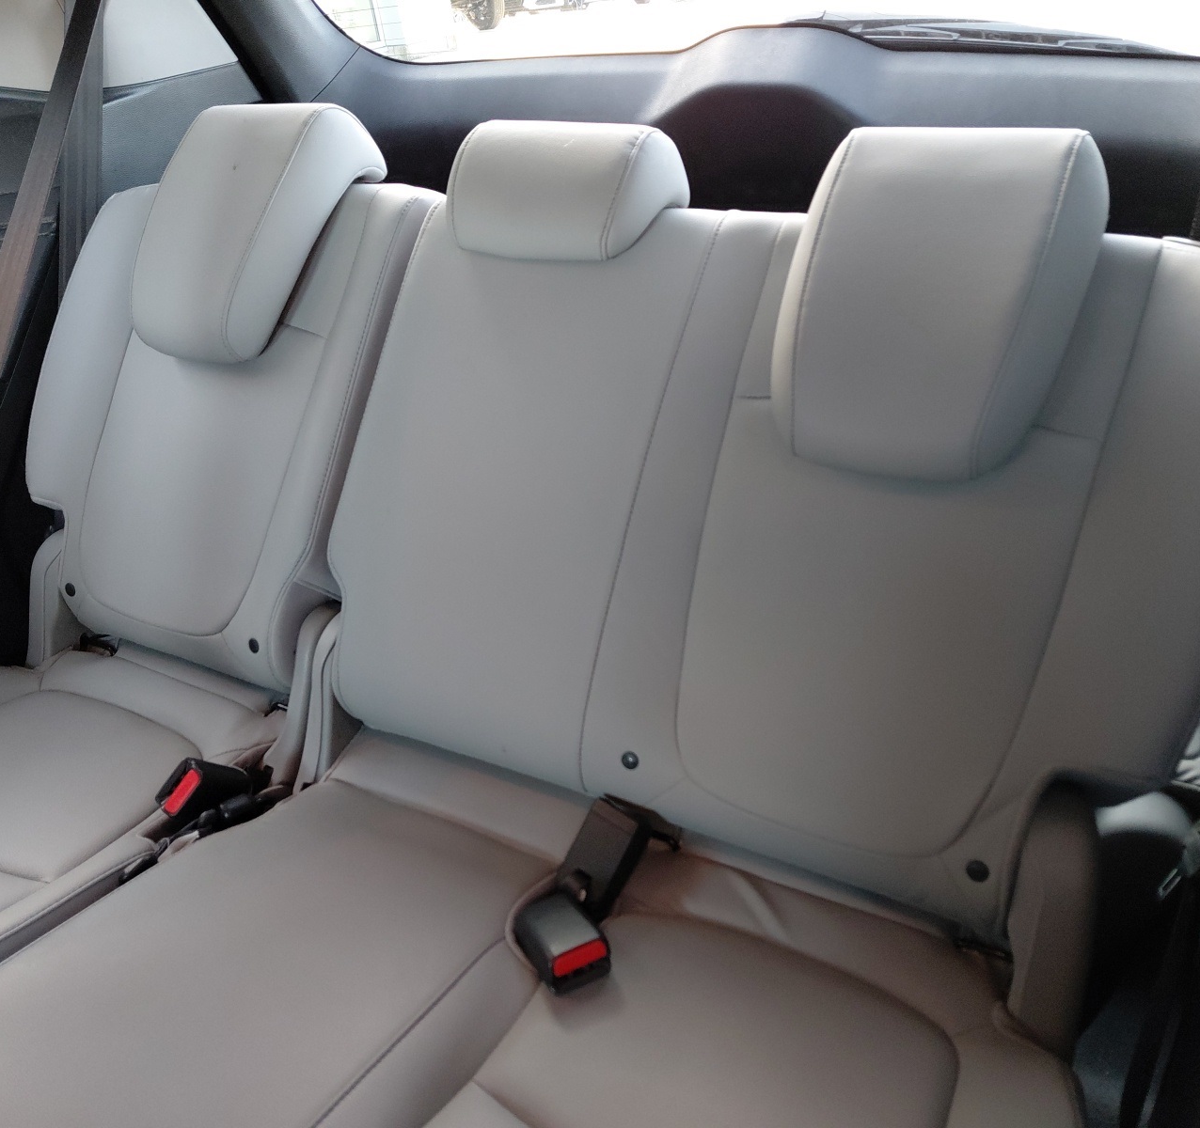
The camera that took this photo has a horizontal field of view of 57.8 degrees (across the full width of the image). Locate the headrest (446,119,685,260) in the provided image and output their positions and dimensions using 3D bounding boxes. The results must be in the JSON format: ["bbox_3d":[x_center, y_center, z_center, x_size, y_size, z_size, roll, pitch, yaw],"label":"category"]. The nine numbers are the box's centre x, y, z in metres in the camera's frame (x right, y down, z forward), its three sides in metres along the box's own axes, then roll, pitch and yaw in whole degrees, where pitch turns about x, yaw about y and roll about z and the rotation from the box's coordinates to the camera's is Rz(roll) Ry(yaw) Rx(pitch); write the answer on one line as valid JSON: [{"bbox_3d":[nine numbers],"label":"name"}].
[{"bbox_3d":[-0.036,-0.331,0.990,0.206,0.133,0.124,13,2,25],"label":"headrest"}]

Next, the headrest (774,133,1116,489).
[{"bbox_3d":[0.253,-0.201,0.830,0.210,0.278,0.137,13,2,25],"label":"headrest"}]

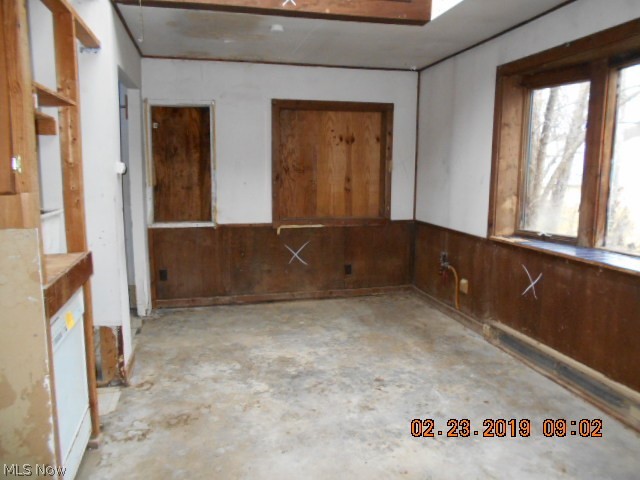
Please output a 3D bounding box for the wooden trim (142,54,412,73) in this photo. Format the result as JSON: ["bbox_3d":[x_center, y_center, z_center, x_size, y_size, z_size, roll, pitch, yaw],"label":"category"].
[{"bbox_3d":[-0.303,-1.740,4.749,2.754,0.037,0.035,-2,9,-14],"label":"wooden trim"}]

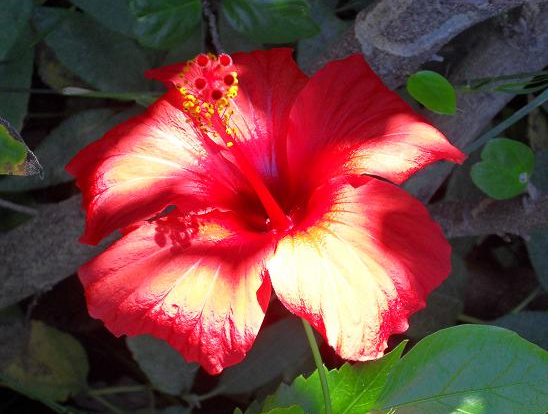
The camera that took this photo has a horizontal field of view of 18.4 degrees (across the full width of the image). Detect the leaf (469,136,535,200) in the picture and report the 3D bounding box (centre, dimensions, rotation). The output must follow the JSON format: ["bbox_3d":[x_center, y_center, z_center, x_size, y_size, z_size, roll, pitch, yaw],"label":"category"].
[{"bbox_3d":[0.090,-0.016,0.665,0.021,0.007,0.024,32,74,11],"label":"leaf"}]

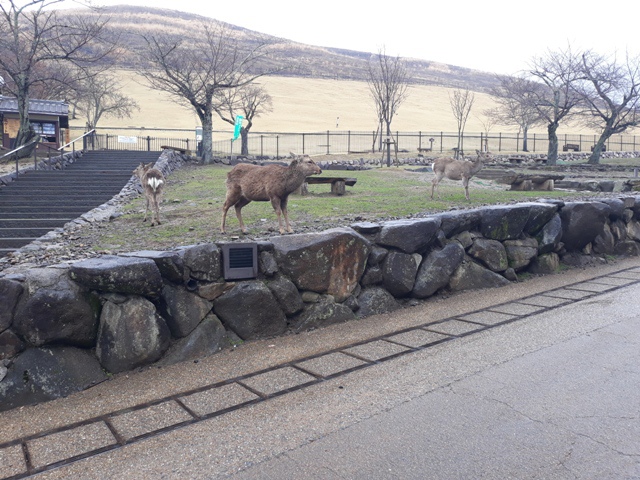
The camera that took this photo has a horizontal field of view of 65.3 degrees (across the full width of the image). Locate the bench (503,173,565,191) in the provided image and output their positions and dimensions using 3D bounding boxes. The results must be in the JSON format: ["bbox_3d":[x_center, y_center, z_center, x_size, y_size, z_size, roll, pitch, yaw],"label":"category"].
[{"bbox_3d":[5.389,-1.451,12.600,1.500,0.420,0.500,0,5,0],"label":"bench"}]

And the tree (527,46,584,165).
[{"bbox_3d":[12.791,-7.221,27.000,3.500,6.300,3.400,0,5,0],"label":"tree"}]

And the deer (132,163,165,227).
[{"bbox_3d":[-2.456,-0.673,7.150,0.380,0.910,1.020,-3,6,-29],"label":"deer"}]

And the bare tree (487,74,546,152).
[{"bbox_3d":[15.586,-9.883,39.000,5.400,6.100,5.200,0,5,0],"label":"bare tree"}]

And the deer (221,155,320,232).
[{"bbox_3d":[-0.593,-0.565,6.100,1.220,0.970,0.360,0,5,-3],"label":"deer"}]

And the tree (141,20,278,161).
[{"bbox_3d":[-5.409,-7.091,24.000,6.500,6.900,6.000,0,5,0],"label":"tree"}]

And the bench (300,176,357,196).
[{"bbox_3d":[0.012,-1.265,11.800,1.700,0.430,0.450,0,5,0],"label":"bench"}]

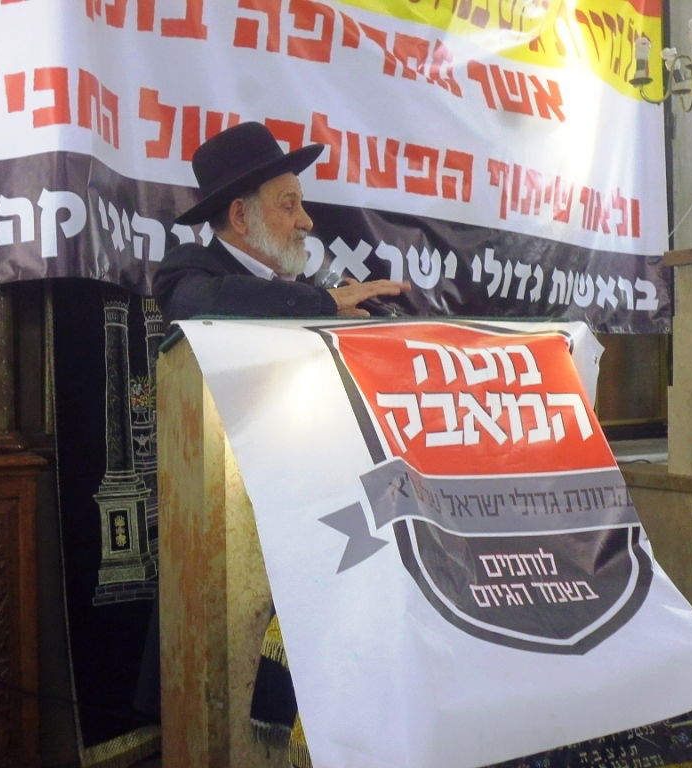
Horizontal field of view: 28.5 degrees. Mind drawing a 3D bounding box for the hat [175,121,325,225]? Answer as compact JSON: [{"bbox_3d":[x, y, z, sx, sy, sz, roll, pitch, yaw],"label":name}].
[{"bbox_3d":[-0.215,-0.448,2.800,0.345,0.135,0.310,-27,-2,7],"label":"hat"}]

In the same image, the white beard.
[{"bbox_3d":[-0.144,-0.296,2.790,0.130,0.150,0.145,0,1,9],"label":"white beard"}]

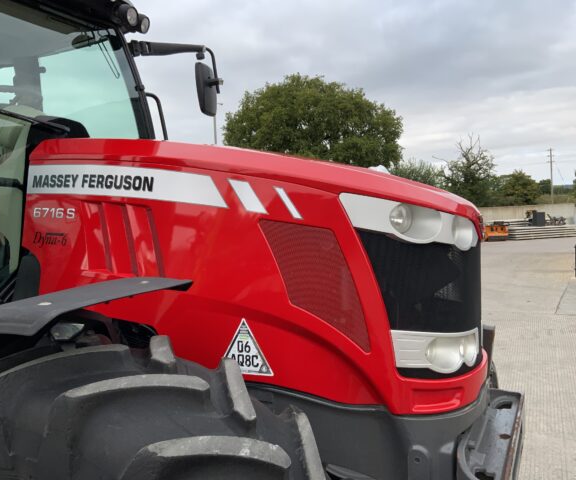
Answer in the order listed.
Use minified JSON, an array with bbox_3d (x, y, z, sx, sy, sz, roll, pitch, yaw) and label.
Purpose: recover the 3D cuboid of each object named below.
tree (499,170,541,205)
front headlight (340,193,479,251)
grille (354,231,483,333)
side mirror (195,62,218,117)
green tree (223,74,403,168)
[{"bbox_3d":[24.983,-4.033,57.957,4.600,6.400,4.500,-2,1,0],"label":"tree"},{"bbox_3d":[0.418,-0.061,1.782,0.380,0.220,0.360,-1,2,26],"label":"front headlight"},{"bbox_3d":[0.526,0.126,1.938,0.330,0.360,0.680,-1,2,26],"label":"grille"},{"bbox_3d":[-0.537,-1.038,3.675,0.100,0.370,0.200,-2,2,18],"label":"side mirror"},{"bbox_3d":[1.746,-6.104,41.871,14.000,13.200,13.000,-2,1,0],"label":"green tree"}]

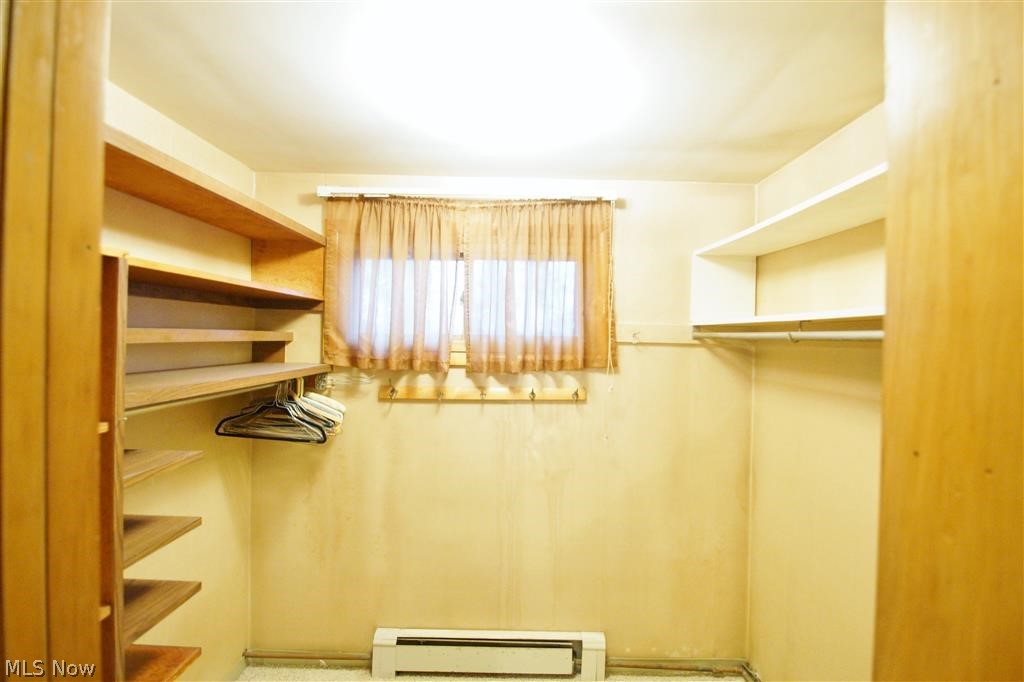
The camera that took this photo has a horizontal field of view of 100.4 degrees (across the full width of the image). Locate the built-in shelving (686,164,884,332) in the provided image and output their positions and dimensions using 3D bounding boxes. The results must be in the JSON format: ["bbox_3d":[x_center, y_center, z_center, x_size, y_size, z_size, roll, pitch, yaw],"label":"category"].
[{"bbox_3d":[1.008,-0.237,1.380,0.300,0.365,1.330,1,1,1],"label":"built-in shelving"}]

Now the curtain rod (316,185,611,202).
[{"bbox_3d":[-0.210,-0.697,2.010,1.400,0.050,0.080,1,1,1],"label":"curtain rod"}]

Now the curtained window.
[{"bbox_3d":[-0.199,-0.263,2.000,1.360,0.810,0.080,1,1,1],"label":"curtained window"}]

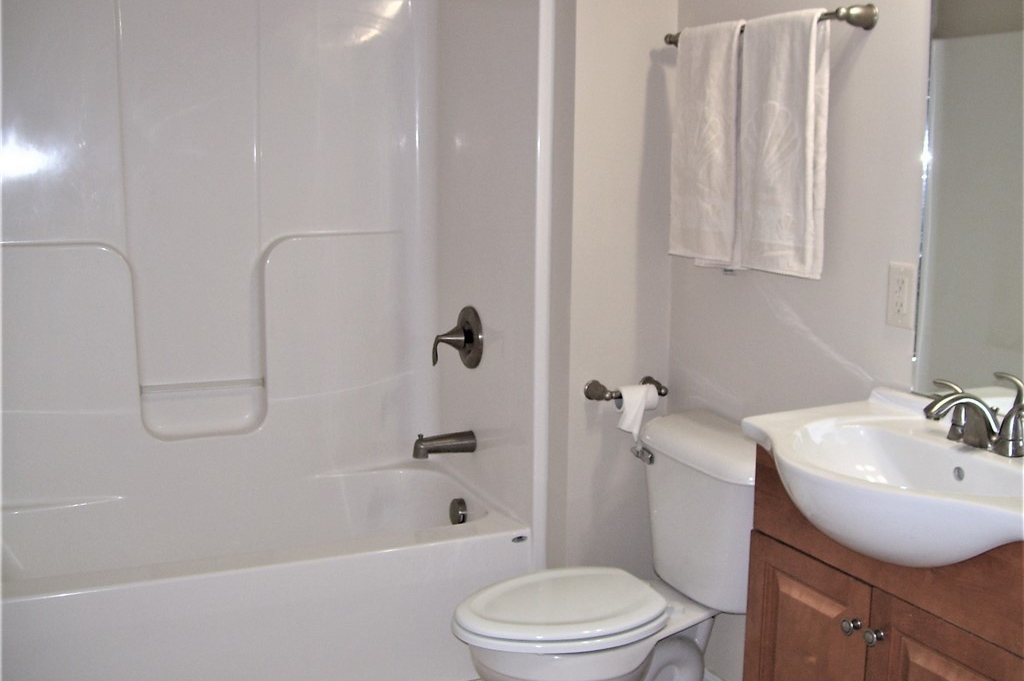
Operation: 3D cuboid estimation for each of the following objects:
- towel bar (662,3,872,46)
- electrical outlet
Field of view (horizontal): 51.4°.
[{"bbox_3d":[0.511,-0.643,2.203,0.090,0.050,0.635,-4,10,-24],"label":"towel bar"},{"bbox_3d":[0.710,-0.082,1.942,0.006,0.117,0.070,-4,10,-24],"label":"electrical outlet"}]

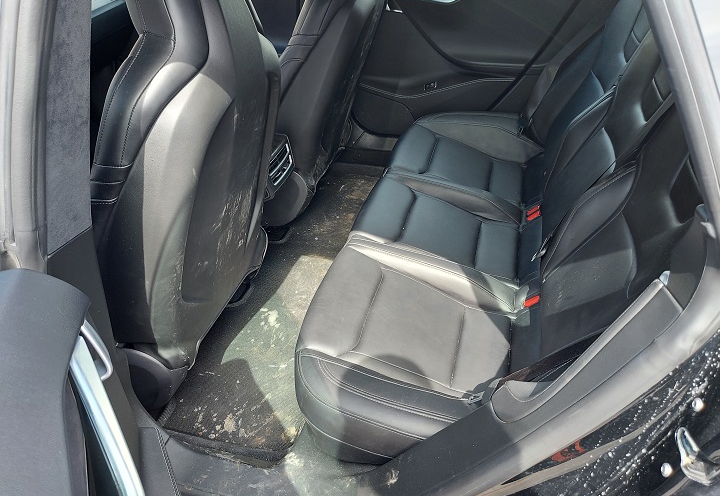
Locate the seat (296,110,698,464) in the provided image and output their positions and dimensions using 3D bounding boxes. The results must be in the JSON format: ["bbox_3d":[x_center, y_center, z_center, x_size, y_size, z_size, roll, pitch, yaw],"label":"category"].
[{"bbox_3d":[0.279,0.069,1.083,0.800,0.900,0.510,10,38,13],"label":"seat"}]

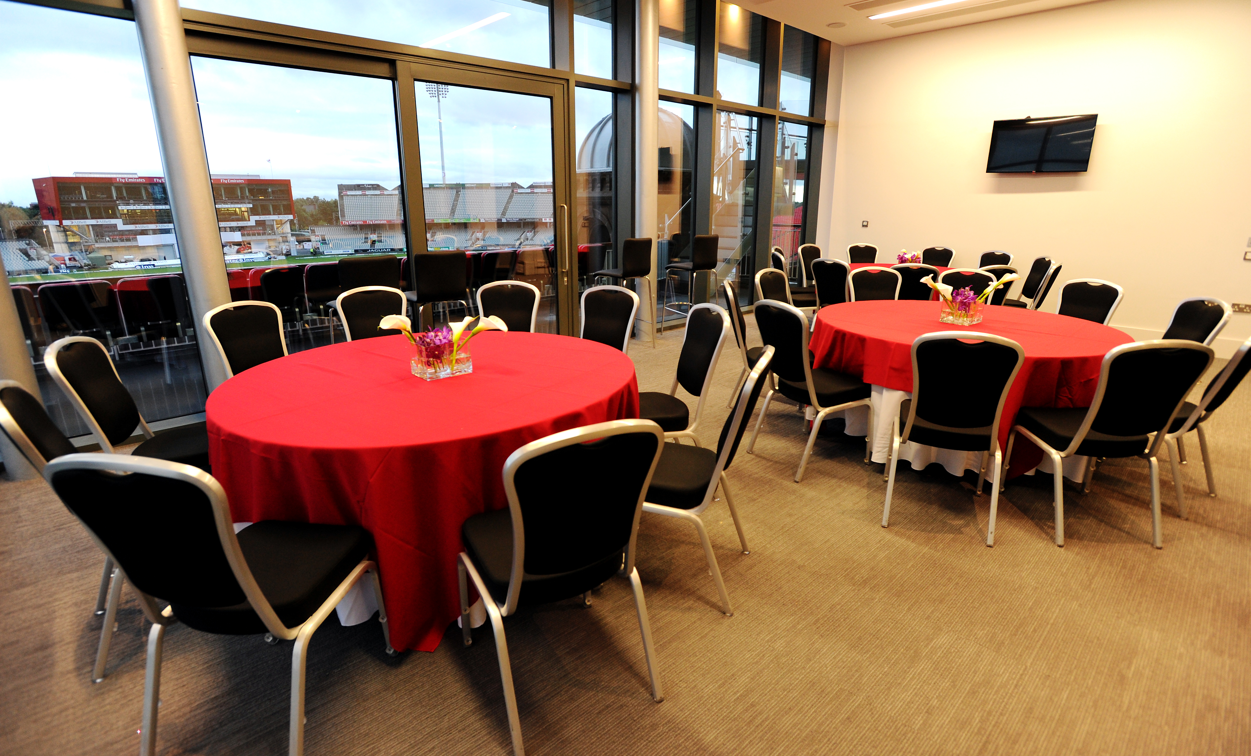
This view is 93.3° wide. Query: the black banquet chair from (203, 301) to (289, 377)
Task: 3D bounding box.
[{"bbox_3d":[-1.850,0.078,3.198,0.560,0.940,0.470,10,19,30],"label":"black banquet chair"}]

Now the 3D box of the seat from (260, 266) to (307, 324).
[{"bbox_3d":[-2.842,-0.482,4.994,0.550,0.900,0.470,14,22,40],"label":"seat"}]

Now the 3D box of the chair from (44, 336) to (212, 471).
[{"bbox_3d":[-2.052,0.249,2.668,0.570,0.948,0.464,-4,17,-12],"label":"chair"}]

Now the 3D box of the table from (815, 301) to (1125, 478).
[{"bbox_3d":[1.943,0.037,3.541,1.592,0.755,1.592,-14,22,-40],"label":"table"}]

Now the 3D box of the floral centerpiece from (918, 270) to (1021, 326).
[{"bbox_3d":[2.063,-0.487,3.584,0.250,0.300,0.500,-12,21,-35],"label":"floral centerpiece"}]

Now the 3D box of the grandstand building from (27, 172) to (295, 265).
[{"bbox_3d":[-95.767,-34.628,126.826,41.816,16.791,18.000,-16,23,-42],"label":"grandstand building"}]

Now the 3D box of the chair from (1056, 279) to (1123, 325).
[{"bbox_3d":[3.147,-0.241,4.283,0.560,0.930,0.460,-9,19,-27],"label":"chair"}]

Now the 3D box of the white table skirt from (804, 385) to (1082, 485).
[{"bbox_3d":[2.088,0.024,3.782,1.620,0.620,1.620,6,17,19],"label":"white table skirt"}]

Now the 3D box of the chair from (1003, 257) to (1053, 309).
[{"bbox_3d":[3.923,-0.775,6.070,0.560,0.930,0.460,5,17,16],"label":"chair"}]

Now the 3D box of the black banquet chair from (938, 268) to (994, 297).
[{"bbox_3d":[2.665,-0.367,4.713,0.464,0.948,0.570,8,18,26],"label":"black banquet chair"}]

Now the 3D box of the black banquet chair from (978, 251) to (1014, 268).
[{"bbox_3d":[4.000,-0.978,6.765,0.560,0.940,0.470,-7,18,-22],"label":"black banquet chair"}]

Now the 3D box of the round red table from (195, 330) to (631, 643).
[{"bbox_3d":[-0.808,0.338,2.716,1.754,0.751,1.754,0,16,0],"label":"round red table"}]

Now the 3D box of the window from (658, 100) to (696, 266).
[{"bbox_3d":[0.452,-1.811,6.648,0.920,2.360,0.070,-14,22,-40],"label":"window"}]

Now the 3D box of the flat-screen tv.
[{"bbox_3d":[4.425,-2.490,6.336,0.070,0.540,0.925,-19,25,-41],"label":"flat-screen tv"}]

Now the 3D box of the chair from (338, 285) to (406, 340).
[{"bbox_3d":[-1.471,-0.053,3.643,0.470,0.940,0.560,-10,19,-29],"label":"chair"}]

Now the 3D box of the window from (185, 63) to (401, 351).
[{"bbox_3d":[-2.253,-1.059,4.442,1.310,2.268,0.081,-15,22,-41],"label":"window"}]

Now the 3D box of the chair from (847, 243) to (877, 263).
[{"bbox_3d":[3.098,-1.222,7.602,0.470,0.940,0.560,1,16,2],"label":"chair"}]

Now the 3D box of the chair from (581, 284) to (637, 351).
[{"bbox_3d":[-0.205,-0.072,3.704,0.464,0.948,0.570,7,18,23],"label":"chair"}]

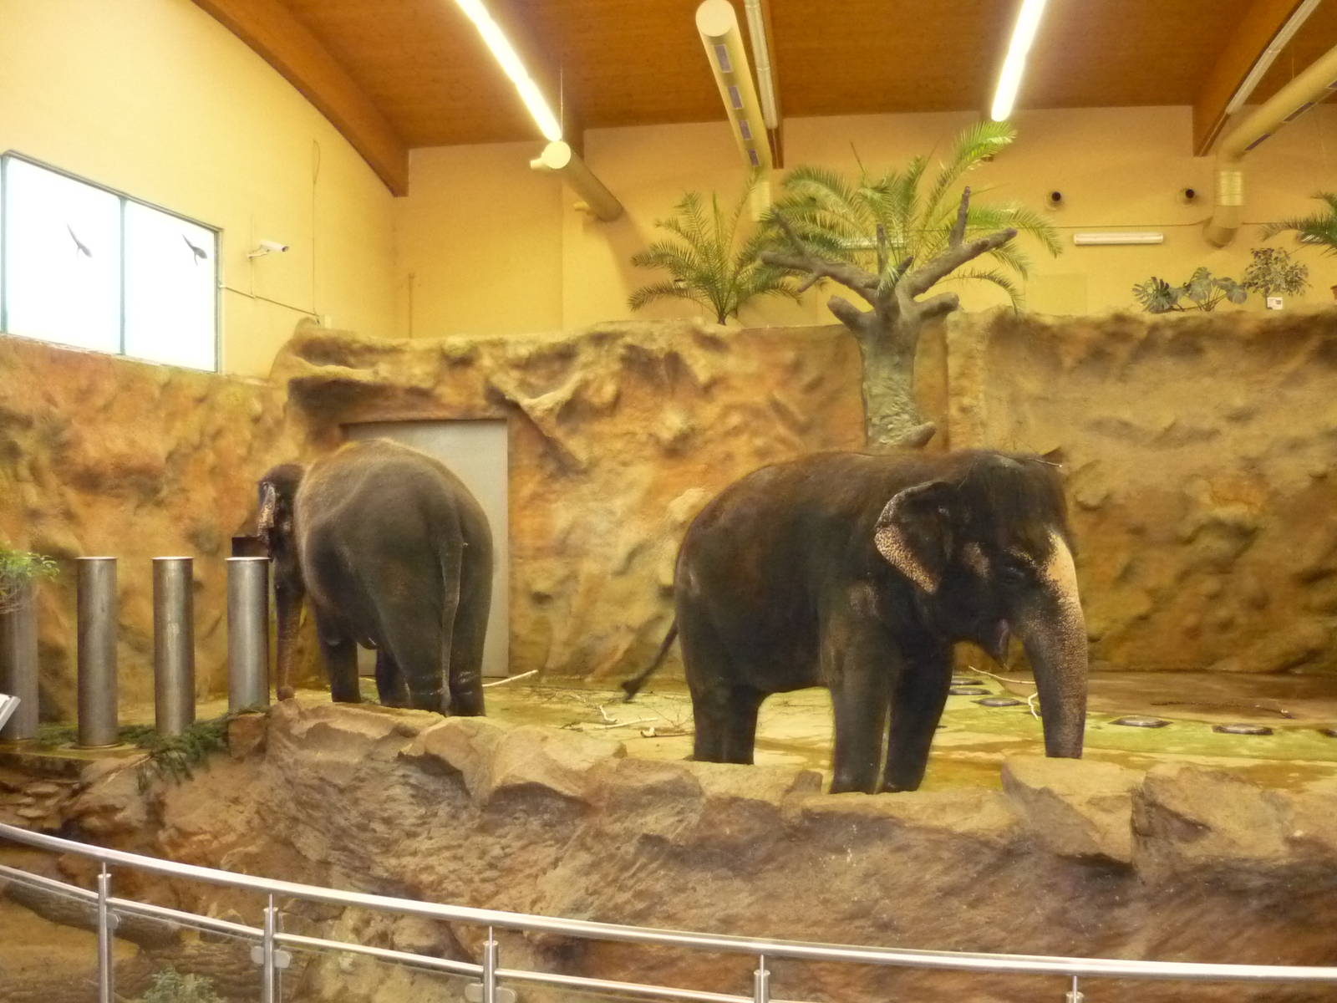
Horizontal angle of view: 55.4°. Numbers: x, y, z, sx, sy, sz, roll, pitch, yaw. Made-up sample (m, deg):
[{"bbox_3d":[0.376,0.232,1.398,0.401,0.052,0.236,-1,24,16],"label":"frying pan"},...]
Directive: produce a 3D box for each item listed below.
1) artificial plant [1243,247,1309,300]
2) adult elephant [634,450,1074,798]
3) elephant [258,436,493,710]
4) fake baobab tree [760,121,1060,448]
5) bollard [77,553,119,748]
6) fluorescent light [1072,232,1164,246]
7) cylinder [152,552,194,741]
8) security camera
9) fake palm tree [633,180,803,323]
[{"bbox_3d":[7.987,-2.974,16.760,0.840,0.720,0.720,0,-1,5],"label":"artificial plant"},{"bbox_3d":[1.132,0.809,9.027,3.100,2.440,1.300,-1,-1,34],"label":"adult elephant"},{"bbox_3d":[-2.600,0.680,11.550,2.800,2.480,1.400,0,1,41],"label":"elephant"},{"bbox_3d":[2.935,-1.235,15.426,3.300,6.611,2.500,0,-1,5],"label":"fake baobab tree"},{"bbox_3d":[-4.975,1.294,11.126,0.322,1.602,0.322,0,-1,0],"label":"bollard"},{"bbox_3d":[6.235,-3.635,17.673,1.230,0.150,0.120,0,-1,5],"label":"fluorescent light"},{"bbox_3d":[-4.220,1.286,10.867,0.322,1.602,0.322,0,-1,0],"label":"cylinder"},{"bbox_3d":[-4.878,-3.080,15.563,0.480,0.220,0.130,15,4,20],"label":"security camera"},{"bbox_3d":[0.611,-3.238,16.565,2.150,1.900,1.900,0,-1,5],"label":"fake palm tree"}]

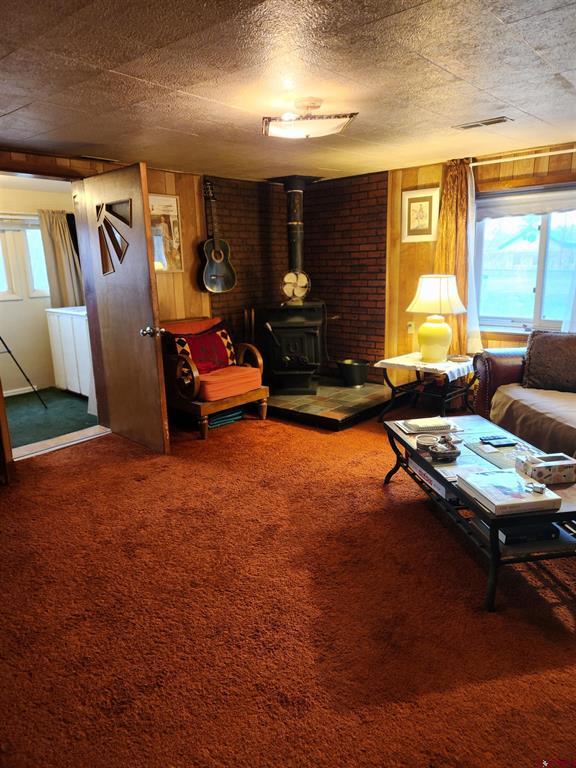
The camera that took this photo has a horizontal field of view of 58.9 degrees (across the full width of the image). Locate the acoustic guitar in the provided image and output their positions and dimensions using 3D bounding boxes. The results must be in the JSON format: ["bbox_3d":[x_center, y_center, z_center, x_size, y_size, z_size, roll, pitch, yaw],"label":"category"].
[{"bbox_3d":[-0.688,-1.352,4.765,0.115,0.990,0.385,11,21,41],"label":"acoustic guitar"}]

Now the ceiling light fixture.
[{"bbox_3d":[0.093,-1.323,2.567,0.420,0.166,0.420,-1,14,0],"label":"ceiling light fixture"}]

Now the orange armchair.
[{"bbox_3d":[-0.667,-0.106,4.493,0.750,0.870,0.730,-13,18,-40],"label":"orange armchair"}]

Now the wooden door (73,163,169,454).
[{"bbox_3d":[-1.207,-0.537,3.853,0.760,2.010,0.045,11,18,41],"label":"wooden door"}]

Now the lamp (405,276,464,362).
[{"bbox_3d":[1.217,-0.535,4.216,0.490,0.700,0.490,11,18,41],"label":"lamp"}]

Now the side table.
[{"bbox_3d":[1.195,0.064,4.336,0.610,0.520,0.700,11,18,41],"label":"side table"}]

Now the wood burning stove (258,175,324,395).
[{"bbox_3d":[0.045,-0.953,4.952,0.580,2.023,0.700,-2,14,-1],"label":"wood burning stove"}]

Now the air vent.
[{"bbox_3d":[1.167,-1.550,3.068,0.330,0.020,0.135,11,18,41],"label":"air vent"}]

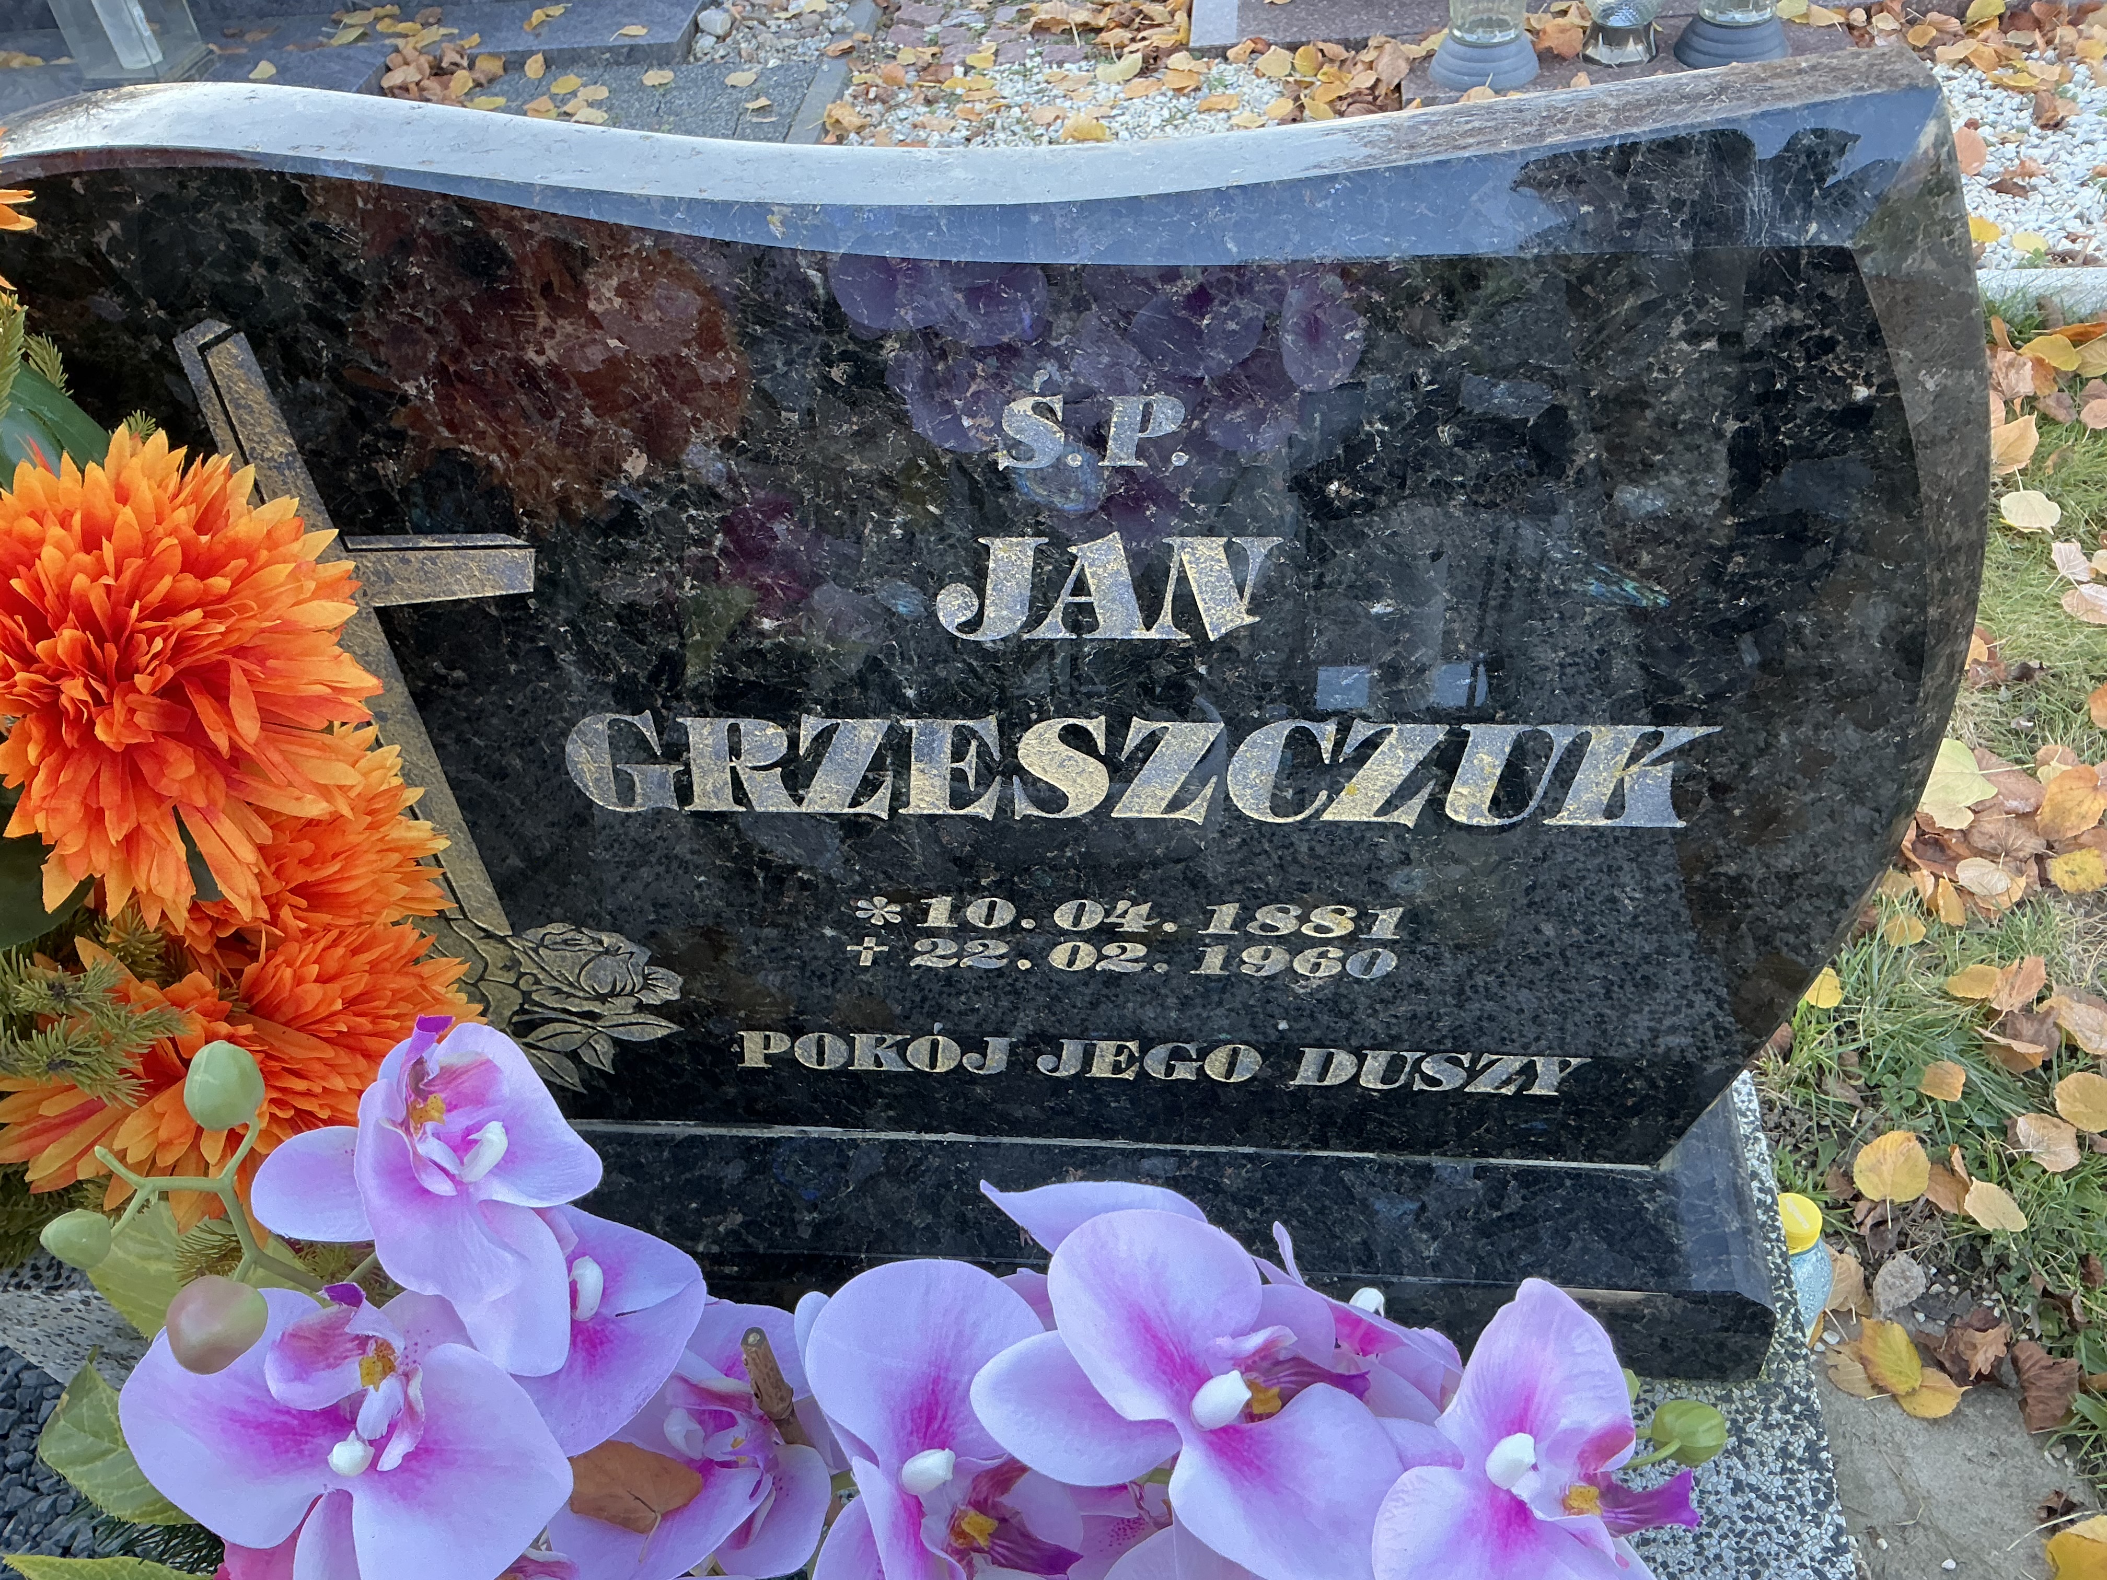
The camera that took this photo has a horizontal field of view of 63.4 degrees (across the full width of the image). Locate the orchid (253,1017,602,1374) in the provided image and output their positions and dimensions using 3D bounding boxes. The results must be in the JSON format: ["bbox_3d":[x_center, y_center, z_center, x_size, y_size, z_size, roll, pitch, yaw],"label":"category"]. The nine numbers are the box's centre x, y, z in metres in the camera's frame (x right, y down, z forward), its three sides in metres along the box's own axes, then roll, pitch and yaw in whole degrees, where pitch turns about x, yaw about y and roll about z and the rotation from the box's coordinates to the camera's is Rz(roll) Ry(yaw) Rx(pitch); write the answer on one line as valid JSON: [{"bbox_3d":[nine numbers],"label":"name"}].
[{"bbox_3d":[-0.137,0.090,0.375,0.074,0.045,0.078,-4,72,-25],"label":"orchid"}]

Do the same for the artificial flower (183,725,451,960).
[{"bbox_3d":[-0.267,0.019,0.615,0.120,0.085,0.115,-4,71,-17],"label":"artificial flower"}]

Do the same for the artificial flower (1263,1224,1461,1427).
[{"bbox_3d":[0.072,0.127,0.395,0.075,0.070,0.050,17,49,23],"label":"artificial flower"}]

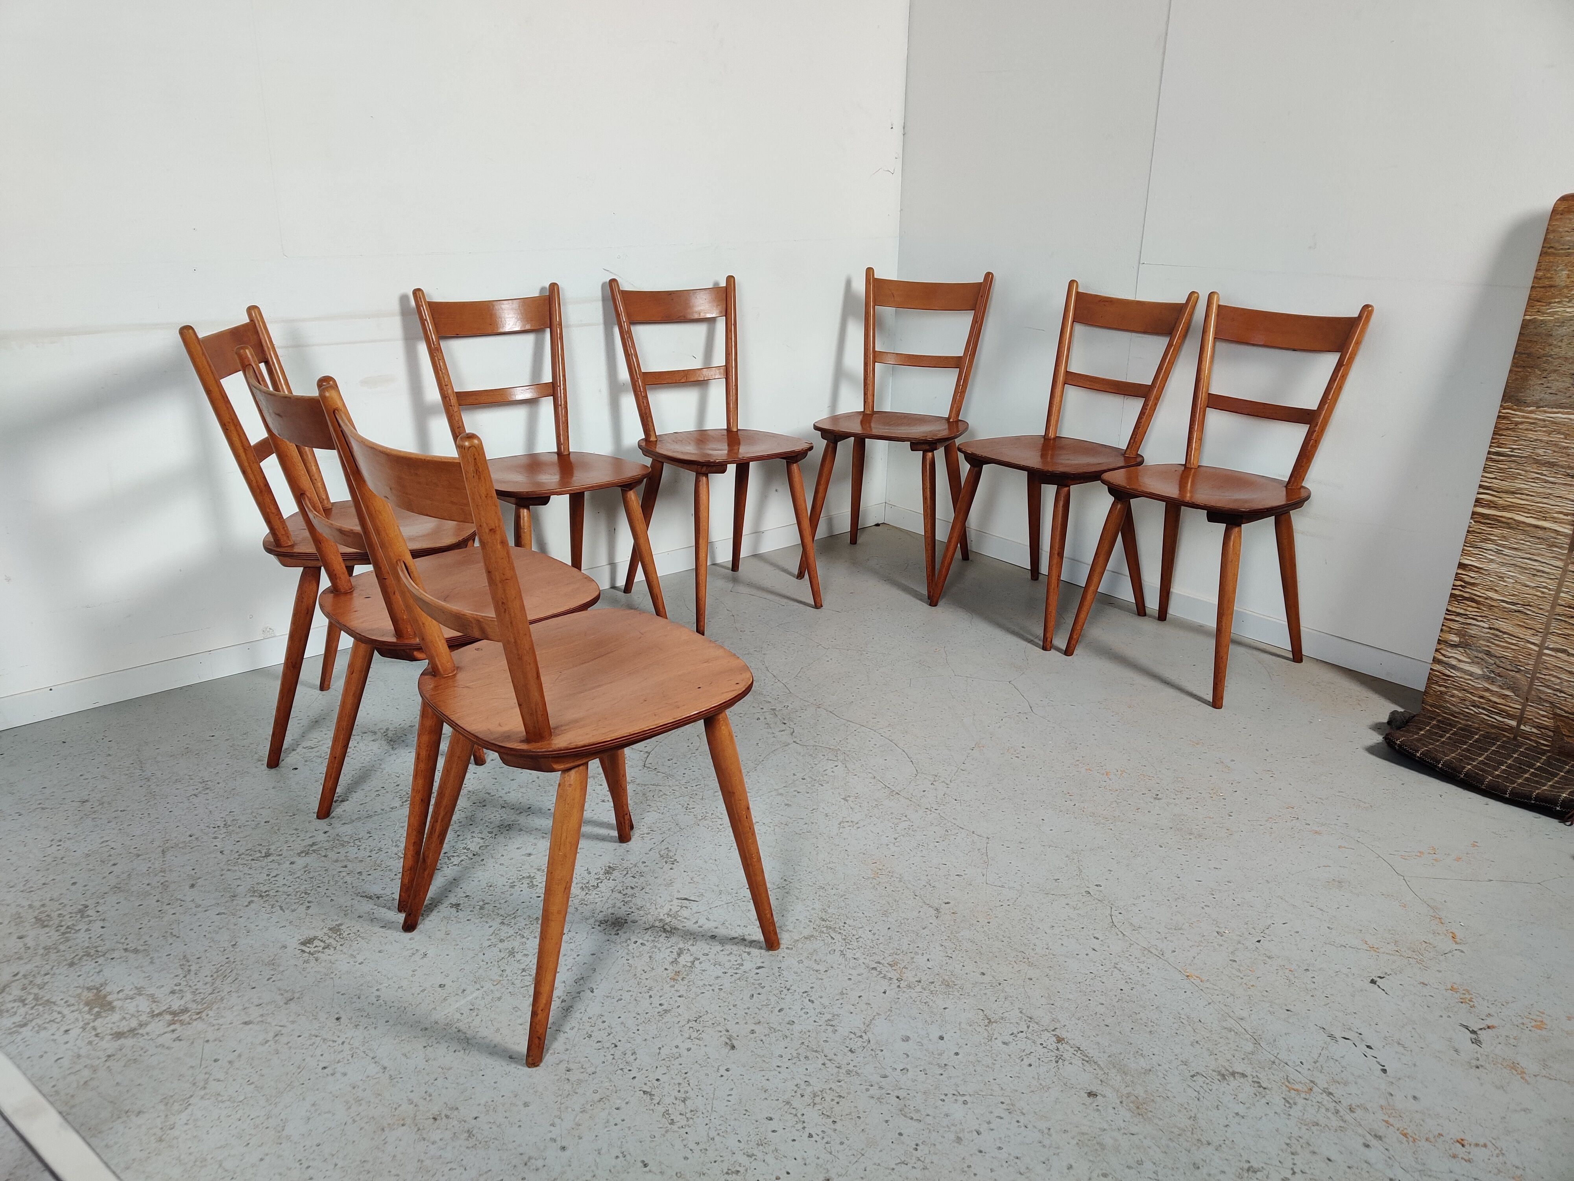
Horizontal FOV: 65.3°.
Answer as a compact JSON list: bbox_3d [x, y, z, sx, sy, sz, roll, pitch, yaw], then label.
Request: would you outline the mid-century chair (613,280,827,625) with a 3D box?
[{"bbox_3d":[-0.178,-0.372,3.176,0.417,0.825,0.456,-12,23,-34],"label":"mid-century chair"}]

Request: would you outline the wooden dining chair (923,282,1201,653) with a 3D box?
[{"bbox_3d":[0.693,-0.342,3.131,0.456,0.825,0.417,-13,24,-36],"label":"wooden dining chair"}]

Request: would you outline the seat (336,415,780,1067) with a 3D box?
[{"bbox_3d":[-0.304,0.133,1.698,0.456,0.825,0.417,-15,25,-39],"label":"seat"}]

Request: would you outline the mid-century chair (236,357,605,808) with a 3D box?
[{"bbox_3d":[-0.560,0.021,2.014,0.456,0.825,0.417,-14,24,-37],"label":"mid-century chair"}]

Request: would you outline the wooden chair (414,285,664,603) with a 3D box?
[{"bbox_3d":[-0.562,-0.275,2.873,0.417,0.825,0.456,-16,25,-40],"label":"wooden chair"}]

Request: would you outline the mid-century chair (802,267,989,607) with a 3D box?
[{"bbox_3d":[0.310,-0.459,3.455,0.417,0.825,0.456,9,21,22],"label":"mid-century chair"}]

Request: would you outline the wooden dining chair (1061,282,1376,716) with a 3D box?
[{"bbox_3d":[0.983,-0.232,2.826,0.456,0.825,0.417,-15,25,-39],"label":"wooden dining chair"}]

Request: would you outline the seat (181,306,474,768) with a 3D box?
[{"bbox_3d":[-0.820,-0.118,2.403,0.456,0.825,0.417,-1,19,-5],"label":"seat"}]

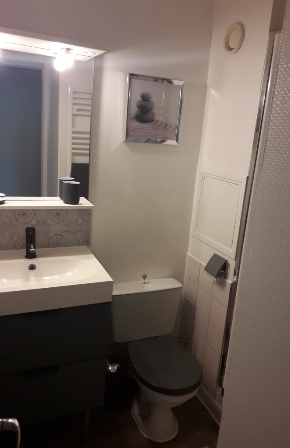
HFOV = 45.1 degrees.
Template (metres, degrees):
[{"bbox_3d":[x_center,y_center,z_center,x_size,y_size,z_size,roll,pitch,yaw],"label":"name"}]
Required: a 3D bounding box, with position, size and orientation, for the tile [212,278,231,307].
[{"bbox_3d":[0.441,0.377,1.990,0.012,0.151,0.152,-2,16,-24],"label":"tile"}]

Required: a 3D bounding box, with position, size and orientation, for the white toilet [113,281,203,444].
[{"bbox_3d":[0.072,0.781,2.018,0.440,0.724,0.630,-2,16,-24],"label":"white toilet"}]

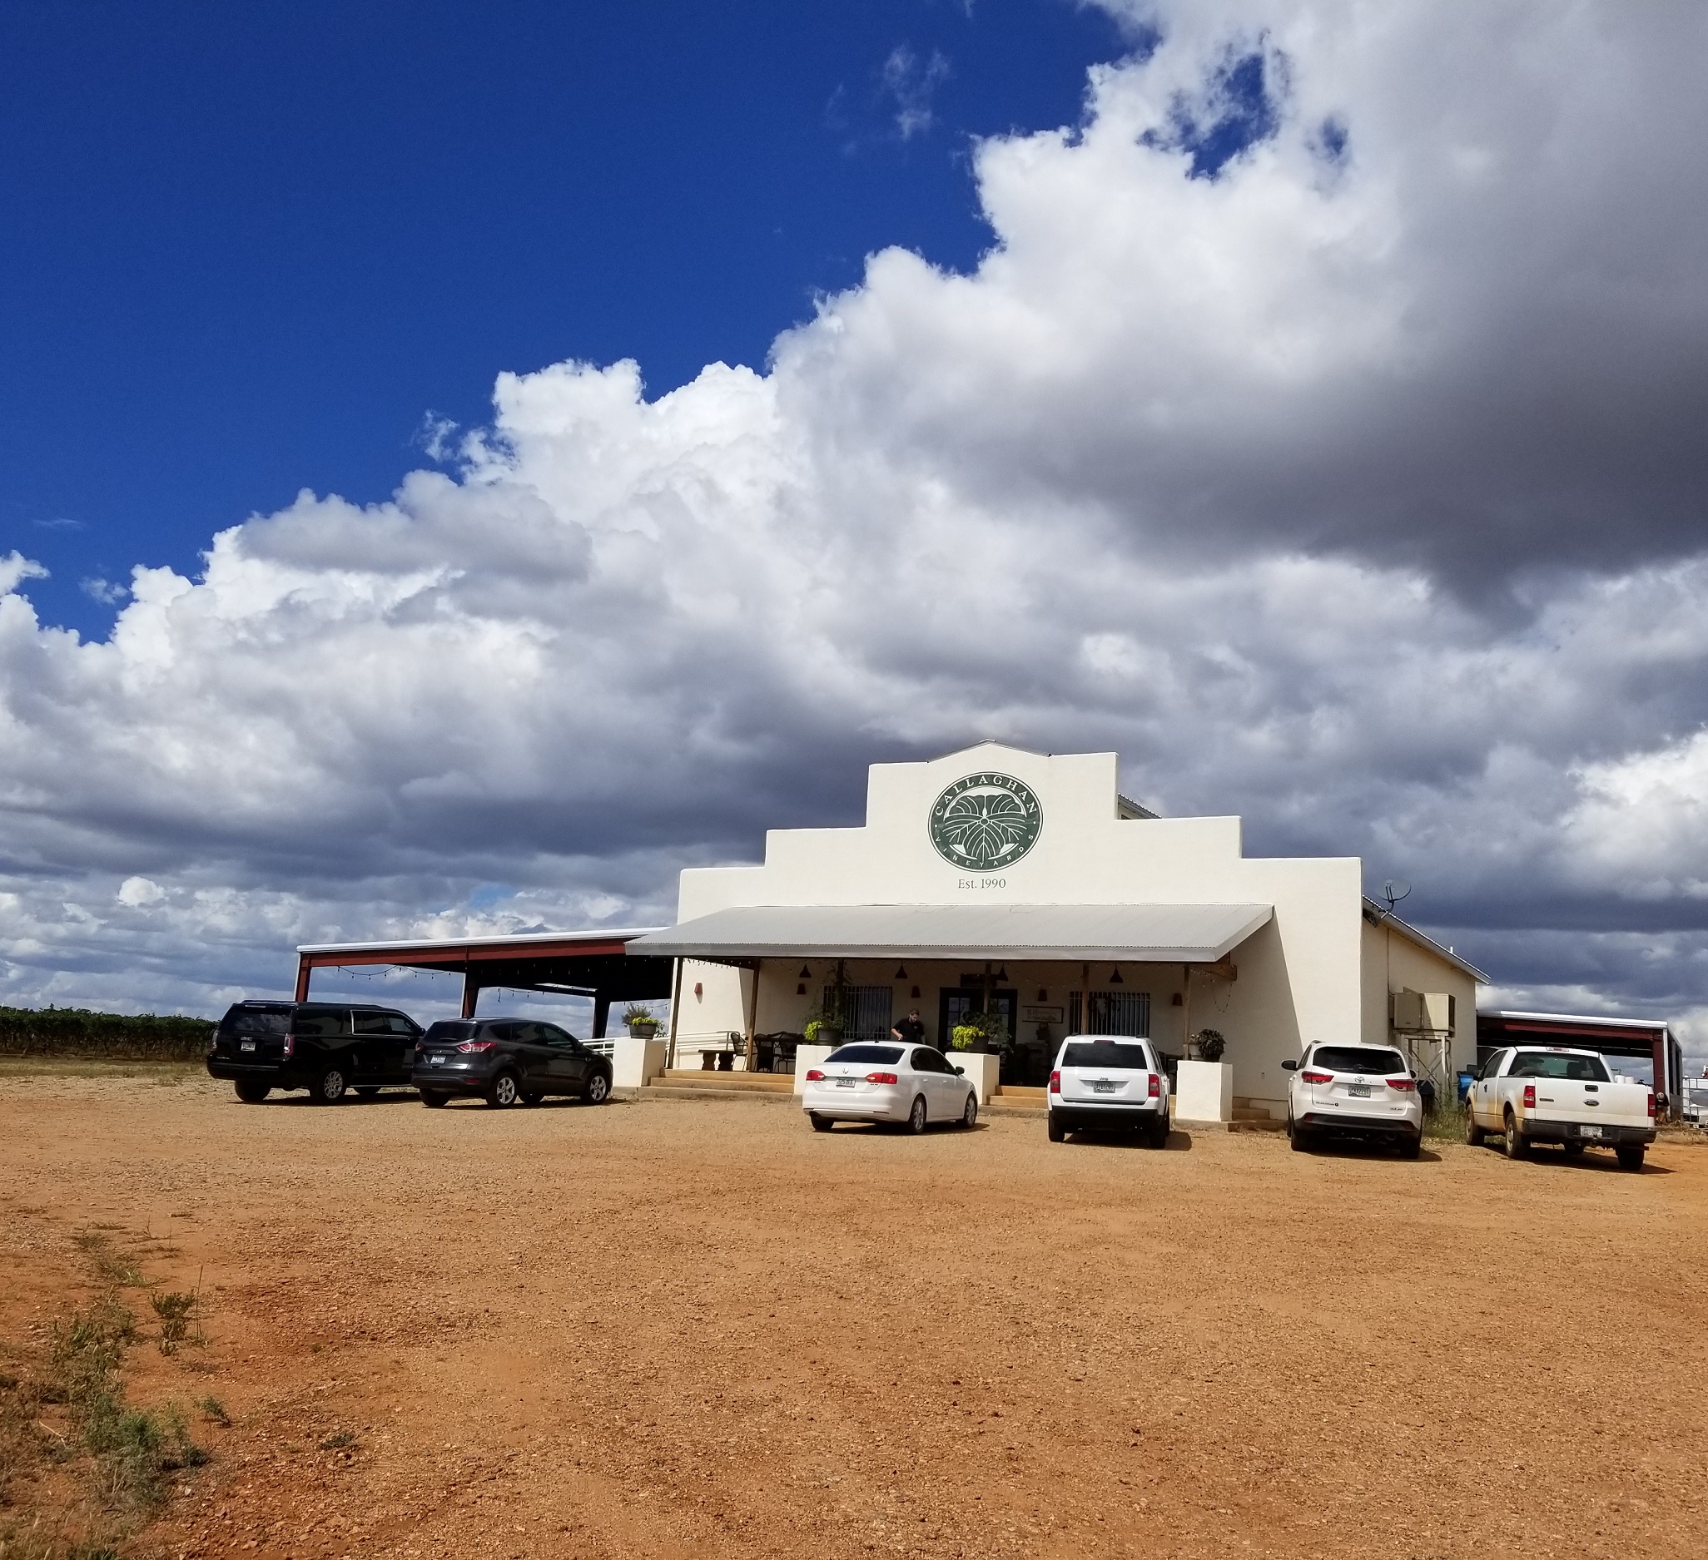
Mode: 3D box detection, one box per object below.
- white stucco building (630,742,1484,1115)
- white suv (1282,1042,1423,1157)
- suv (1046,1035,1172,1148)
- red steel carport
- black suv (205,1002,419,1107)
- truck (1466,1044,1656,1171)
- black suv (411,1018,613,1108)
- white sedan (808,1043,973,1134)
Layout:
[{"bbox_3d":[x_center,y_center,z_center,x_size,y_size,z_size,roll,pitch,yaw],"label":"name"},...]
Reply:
[{"bbox_3d":[6.907,4.619,42.061,16.550,8.300,25.500,-3,-12,28],"label":"white stucco building"},{"bbox_3d":[8.440,5.385,26.602,1.955,1.730,4.890,0,-9,14],"label":"white suv"},{"bbox_3d":[4.231,5.021,25.477,1.786,1.670,4.410,0,-9,13],"label":"suv"},{"bbox_3d":[-6.919,7.245,47.751,13.700,4.100,14.400,-3,-12,28],"label":"red steel carport"},{"bbox_3d":[-10.100,5.392,31.122,2.075,1.890,5.700,-3,-10,20],"label":"black suv"},{"bbox_3d":[12.095,5.589,27.108,2.030,1.870,5.650,1,-9,12],"label":"truck"},{"bbox_3d":[-6.585,5.559,30.818,1.869,1.684,4.524,-4,-10,28],"label":"black suv"},{"bbox_3d":[0.750,5.205,26.575,1.808,1.453,4.630,-2,-10,21],"label":"white sedan"}]

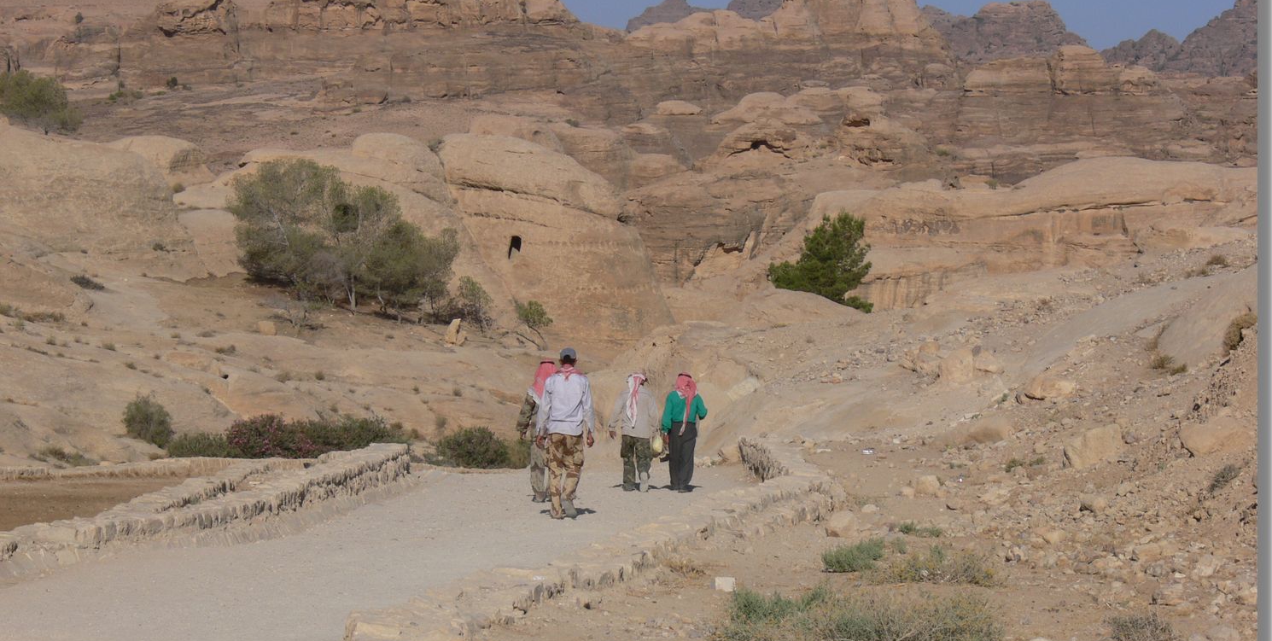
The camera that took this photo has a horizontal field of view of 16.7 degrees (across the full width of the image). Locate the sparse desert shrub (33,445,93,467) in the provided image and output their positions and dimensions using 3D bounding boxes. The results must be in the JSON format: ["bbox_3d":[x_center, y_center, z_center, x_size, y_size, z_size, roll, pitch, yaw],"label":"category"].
[{"bbox_3d":[-15.819,3.741,120.000,1.659,0.604,1.161,0,0,0],"label":"sparse desert shrub"}]

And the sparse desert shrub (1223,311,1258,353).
[{"bbox_3d":[6.571,0.122,47.000,0.433,0.444,0.368,0,0,0],"label":"sparse desert shrub"}]

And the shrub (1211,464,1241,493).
[{"bbox_3d":[5.164,1.377,38.000,0.263,0.228,0.223,0,0,0],"label":"shrub"}]

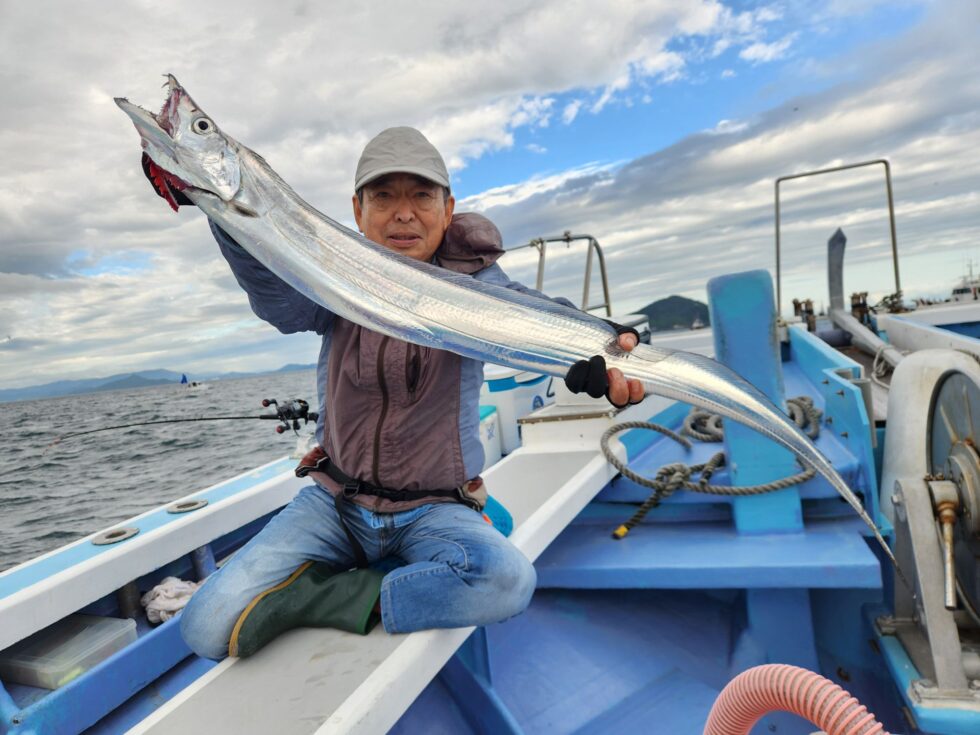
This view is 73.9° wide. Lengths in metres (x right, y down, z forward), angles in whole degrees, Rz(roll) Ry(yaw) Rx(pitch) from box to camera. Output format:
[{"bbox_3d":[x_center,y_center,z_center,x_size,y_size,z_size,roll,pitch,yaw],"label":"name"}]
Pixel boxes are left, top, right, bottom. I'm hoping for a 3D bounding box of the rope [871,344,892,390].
[{"bbox_3d":[1.443,-0.004,2.400,0.090,0.170,0.090,-5,2,30],"label":"rope"}]

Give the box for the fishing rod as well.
[{"bbox_3d":[-1.022,0.191,2.162,1.714,0.150,0.110,-5,2,30],"label":"fishing rod"}]

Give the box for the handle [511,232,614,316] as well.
[{"bbox_3d":[0.346,-0.452,3.200,0.520,0.450,0.300,-5,2,20],"label":"handle"}]

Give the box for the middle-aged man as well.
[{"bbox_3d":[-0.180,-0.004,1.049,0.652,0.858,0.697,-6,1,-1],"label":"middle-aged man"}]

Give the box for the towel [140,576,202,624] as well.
[{"bbox_3d":[-0.570,0.422,1.180,0.130,0.090,0.150,-5,2,31],"label":"towel"}]

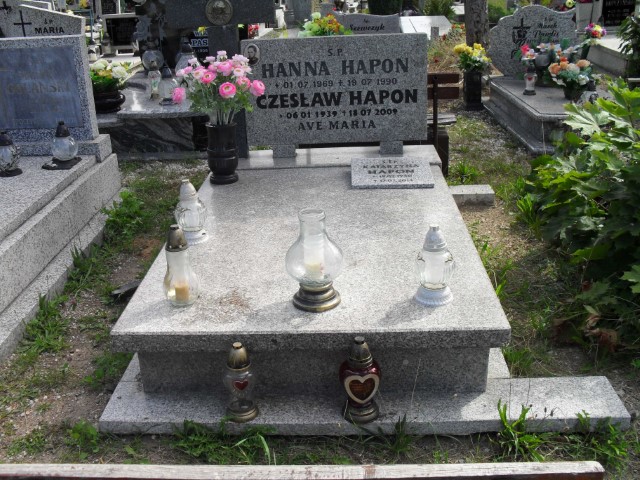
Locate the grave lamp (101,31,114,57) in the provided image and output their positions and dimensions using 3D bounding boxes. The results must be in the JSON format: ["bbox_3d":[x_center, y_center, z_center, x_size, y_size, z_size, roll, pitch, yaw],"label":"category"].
[{"bbox_3d":[-2.721,-2.497,8.281,0.119,0.288,0.119,-9,24,-16],"label":"grave lamp"}]

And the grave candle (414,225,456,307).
[{"bbox_3d":[0.370,0.075,2.079,0.125,0.247,0.125,2,23,10],"label":"grave candle"}]

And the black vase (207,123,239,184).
[{"bbox_3d":[-0.485,-0.431,3.219,0.150,0.305,0.150,-1,24,3],"label":"black vase"}]

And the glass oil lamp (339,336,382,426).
[{"bbox_3d":[0.119,0.406,1.897,0.120,0.280,0.115,-1,24,3],"label":"glass oil lamp"}]

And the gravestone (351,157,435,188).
[{"bbox_3d":[0.351,-0.332,3.194,0.392,0.022,0.297,-1,33,3],"label":"gravestone"}]

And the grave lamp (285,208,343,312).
[{"bbox_3d":[-0.014,0.058,2.077,0.185,0.306,0.185,-2,23,0],"label":"grave lamp"}]

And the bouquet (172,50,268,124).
[{"bbox_3d":[-0.459,-0.721,3.091,0.420,0.330,0.360,-1,24,3],"label":"bouquet"}]

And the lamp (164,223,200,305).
[{"bbox_3d":[-0.468,0.078,2.125,0.118,0.264,0.118,-8,24,-13],"label":"lamp"}]

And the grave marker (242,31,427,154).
[{"bbox_3d":[0.088,-0.772,3.510,0.975,0.625,0.080,-1,16,3],"label":"grave marker"}]

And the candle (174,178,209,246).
[{"bbox_3d":[-0.518,-0.119,2.611,0.127,0.248,0.127,-7,24,-11],"label":"candle"}]

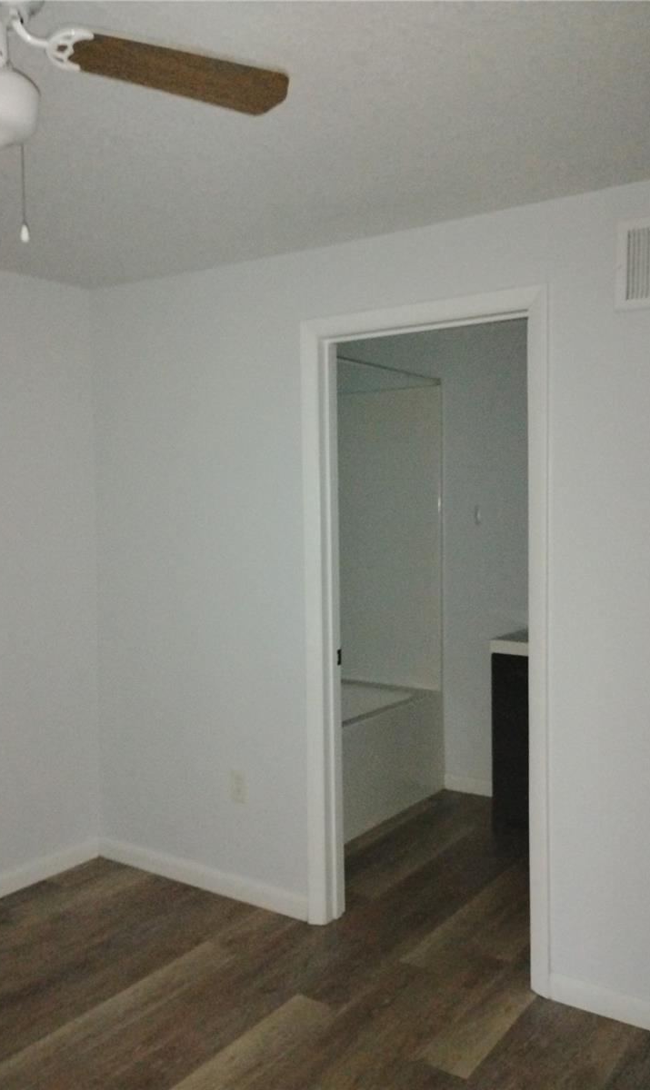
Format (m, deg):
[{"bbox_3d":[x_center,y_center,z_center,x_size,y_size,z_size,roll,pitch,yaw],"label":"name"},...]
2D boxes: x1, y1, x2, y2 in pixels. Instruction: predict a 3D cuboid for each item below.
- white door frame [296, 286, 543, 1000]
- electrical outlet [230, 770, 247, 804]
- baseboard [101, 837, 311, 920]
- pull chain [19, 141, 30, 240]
[{"bbox_3d":[0.329,0.294,2.948,0.896,2.156,0.140,2,3,34],"label":"white door frame"},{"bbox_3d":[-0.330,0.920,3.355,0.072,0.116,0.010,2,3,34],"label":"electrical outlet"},{"bbox_3d":[-0.524,1.310,3.503,1.091,0.082,0.014,2,3,34],"label":"baseboard"},{"bbox_3d":[-0.487,-0.570,1.430,0.013,0.164,0.013,2,3,34],"label":"pull chain"}]

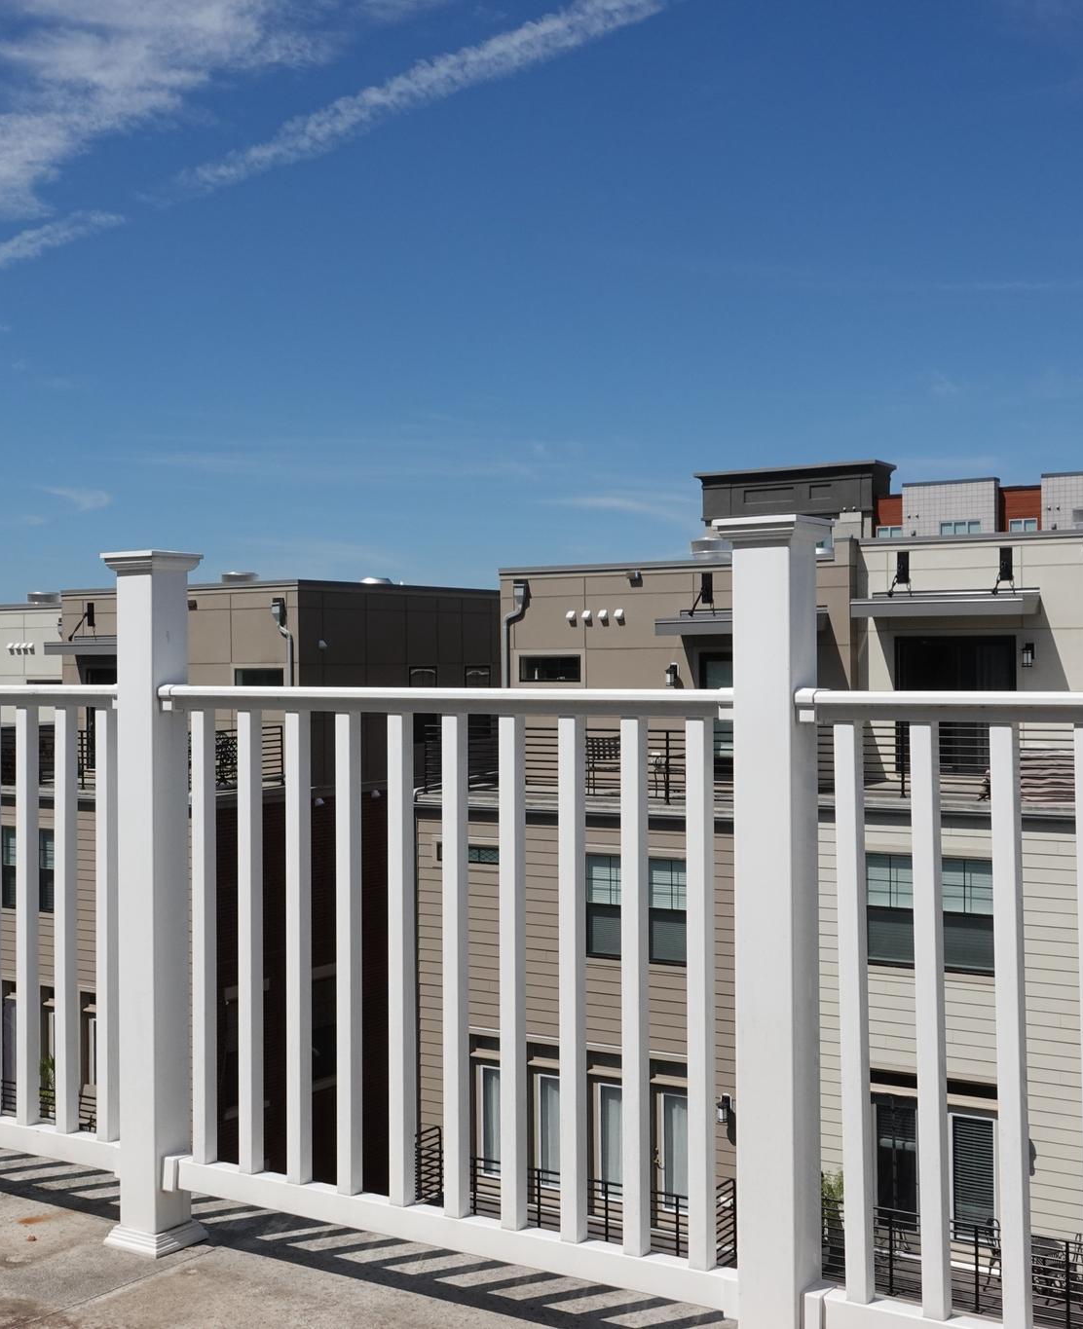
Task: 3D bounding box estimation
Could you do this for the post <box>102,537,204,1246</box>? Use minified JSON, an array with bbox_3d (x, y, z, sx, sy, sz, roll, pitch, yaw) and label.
[{"bbox_3d":[-0.860,0.513,3.697,0.158,1.541,0.158,-1,0,32],"label":"post"}]

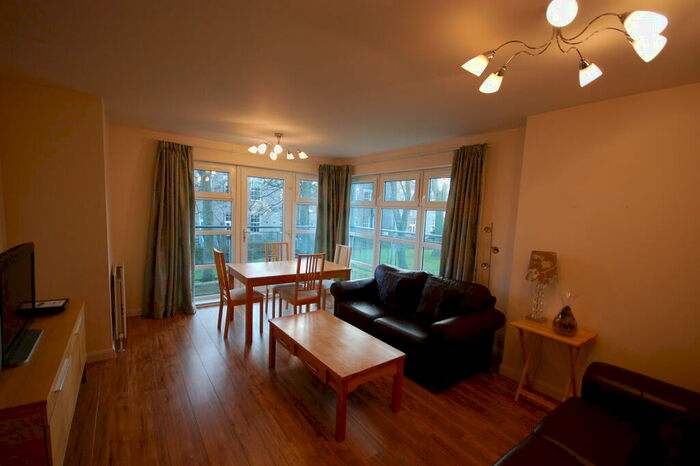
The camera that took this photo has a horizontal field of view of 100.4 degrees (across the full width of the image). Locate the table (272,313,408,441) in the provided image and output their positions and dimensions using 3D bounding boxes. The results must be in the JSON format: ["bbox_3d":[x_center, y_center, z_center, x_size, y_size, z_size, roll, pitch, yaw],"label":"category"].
[{"bbox_3d":[-0.181,1.124,2.536,0.608,0.462,1.168,-2,7,-39],"label":"table"}]

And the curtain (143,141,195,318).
[{"bbox_3d":[-2.404,-0.018,3.881,0.600,2.290,0.210,-1,6,-35],"label":"curtain"}]

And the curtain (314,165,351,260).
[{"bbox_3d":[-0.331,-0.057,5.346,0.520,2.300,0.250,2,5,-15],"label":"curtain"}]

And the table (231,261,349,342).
[{"bbox_3d":[-0.813,0.829,3.972,1.400,0.740,0.850,-1,6,-36],"label":"table"}]

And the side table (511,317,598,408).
[{"bbox_3d":[1.657,1.119,2.433,0.390,0.650,0.490,0,6,-34],"label":"side table"}]

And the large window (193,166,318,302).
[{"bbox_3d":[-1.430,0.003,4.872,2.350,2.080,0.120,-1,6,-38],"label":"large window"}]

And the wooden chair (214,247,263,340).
[{"bbox_3d":[-1.361,0.710,3.526,0.480,1.000,0.440,-1,7,-36],"label":"wooden chair"}]

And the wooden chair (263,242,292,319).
[{"bbox_3d":[-0.964,0.676,4.158,0.430,1.000,0.510,-1,6,-38],"label":"wooden chair"}]

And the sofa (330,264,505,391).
[{"bbox_3d":[0.639,0.900,3.303,0.900,0.840,1.770,-2,7,-39],"label":"sofa"}]

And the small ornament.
[{"bbox_3d":[1.722,0.645,2.307,0.165,0.320,0.165,0,6,-34],"label":"small ornament"}]

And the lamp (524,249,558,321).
[{"bbox_3d":[1.676,0.481,2.571,0.230,0.590,0.230,-1,7,-36],"label":"lamp"}]

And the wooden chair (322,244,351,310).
[{"bbox_3d":[-0.296,0.692,4.229,0.480,1.000,0.440,-1,7,-36],"label":"wooden chair"}]

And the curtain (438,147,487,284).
[{"bbox_3d":[1.321,0.172,3.455,0.160,2.320,0.470,-1,6,-35],"label":"curtain"}]

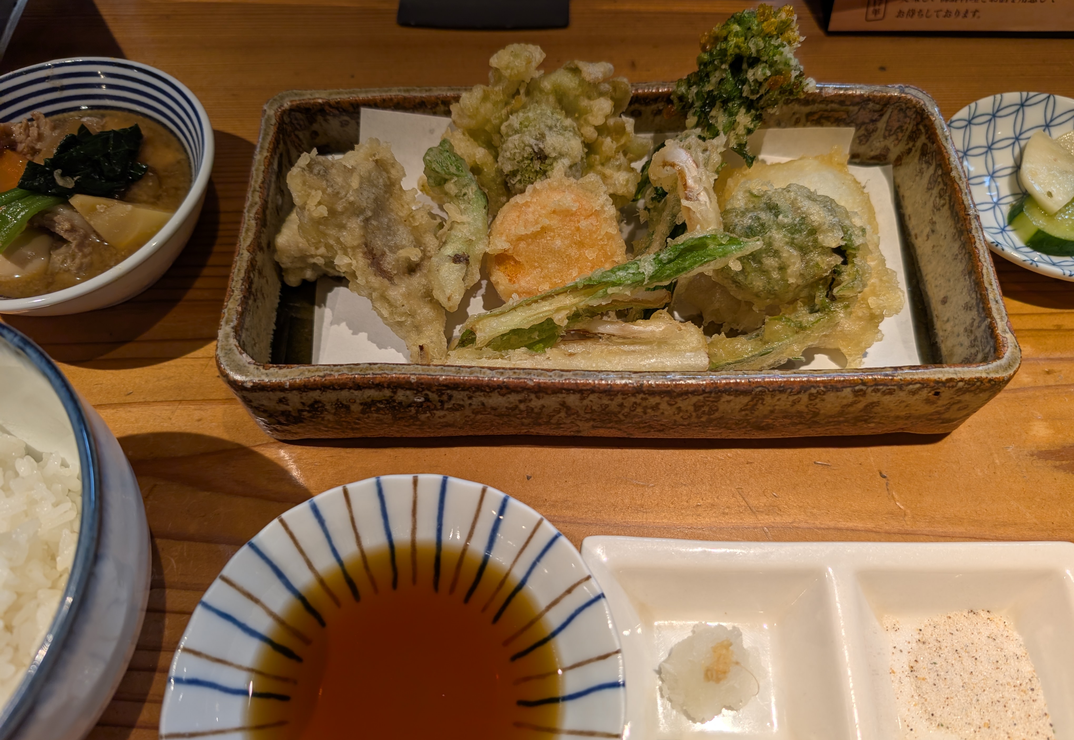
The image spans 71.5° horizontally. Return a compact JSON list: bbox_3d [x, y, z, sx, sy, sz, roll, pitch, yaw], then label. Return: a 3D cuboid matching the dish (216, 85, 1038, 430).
[{"bbox_3d":[0.023,-0.038,0.260,0.236,0.046,0.115,0,64,0],"label":"dish"}]

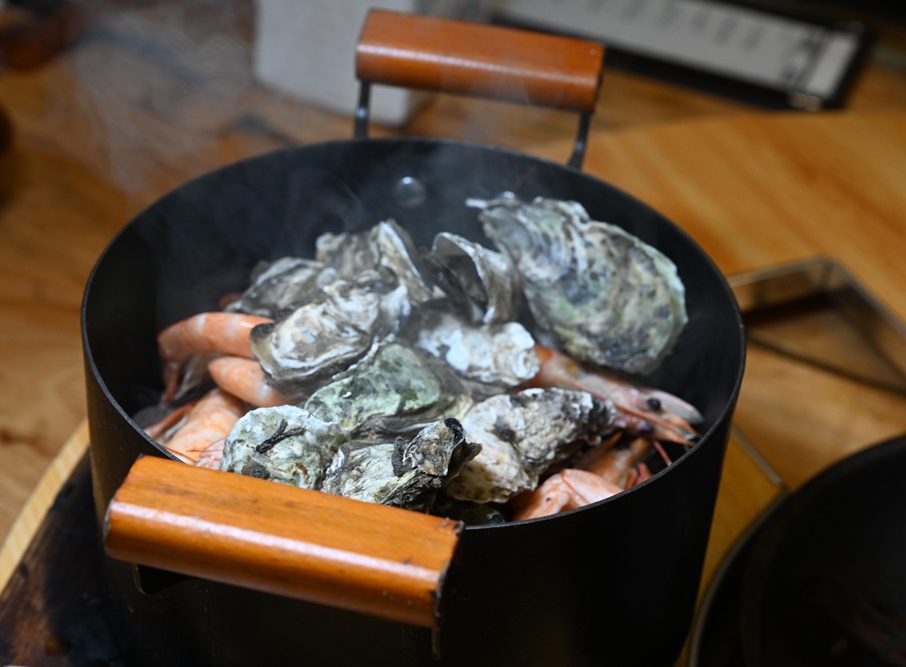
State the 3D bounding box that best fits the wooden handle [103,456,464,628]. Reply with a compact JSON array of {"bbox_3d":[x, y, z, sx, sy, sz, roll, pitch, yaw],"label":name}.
[{"bbox_3d":[-0.050,0.061,0.575,0.100,0.021,0.033,11,30,8],"label":"wooden handle"}]

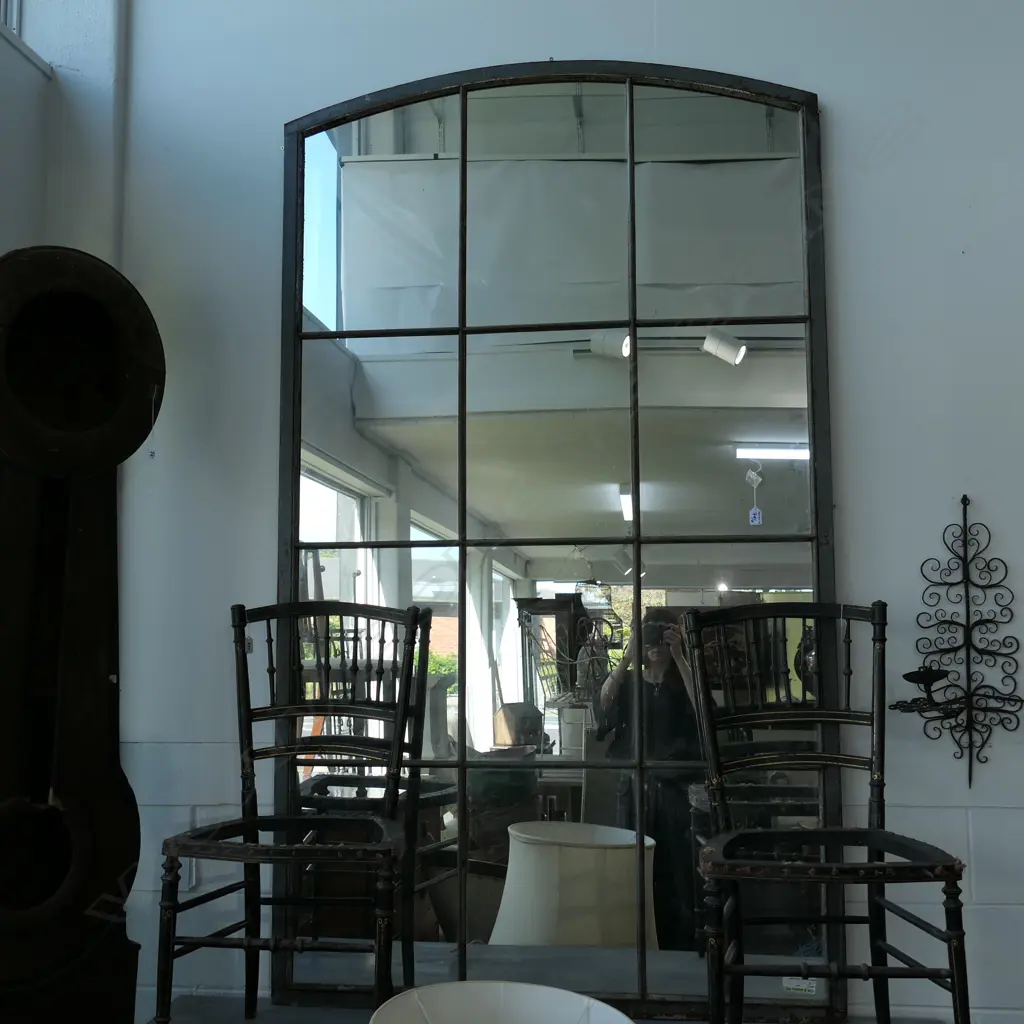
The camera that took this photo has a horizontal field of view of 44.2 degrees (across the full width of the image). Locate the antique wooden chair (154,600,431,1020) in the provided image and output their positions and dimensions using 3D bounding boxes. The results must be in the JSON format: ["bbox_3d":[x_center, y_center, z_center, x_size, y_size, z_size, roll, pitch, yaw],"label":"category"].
[{"bbox_3d":[-0.410,0.603,2.469,0.420,0.856,0.465,-1,-6,4],"label":"antique wooden chair"}]

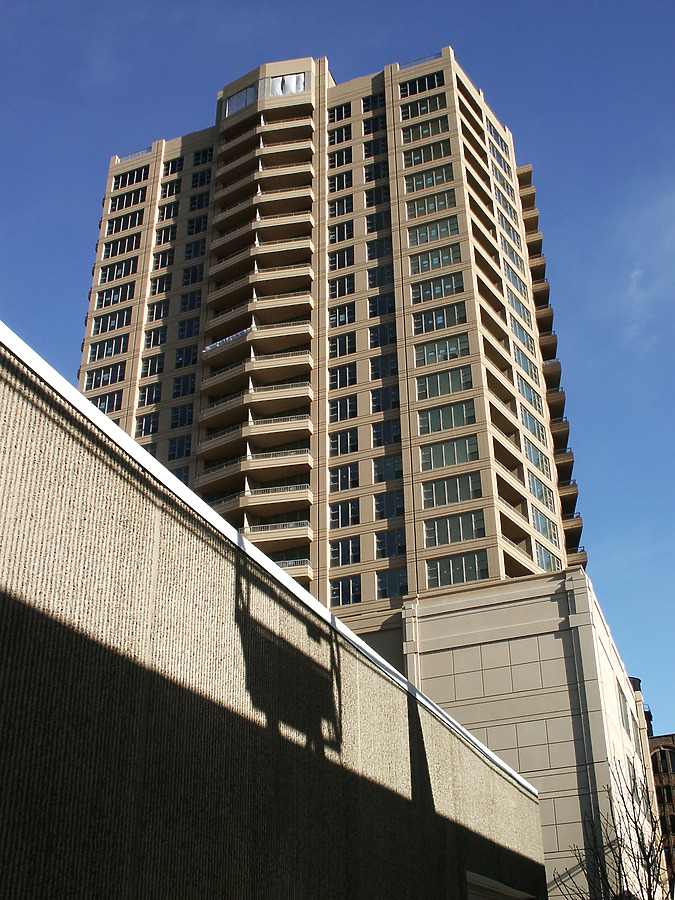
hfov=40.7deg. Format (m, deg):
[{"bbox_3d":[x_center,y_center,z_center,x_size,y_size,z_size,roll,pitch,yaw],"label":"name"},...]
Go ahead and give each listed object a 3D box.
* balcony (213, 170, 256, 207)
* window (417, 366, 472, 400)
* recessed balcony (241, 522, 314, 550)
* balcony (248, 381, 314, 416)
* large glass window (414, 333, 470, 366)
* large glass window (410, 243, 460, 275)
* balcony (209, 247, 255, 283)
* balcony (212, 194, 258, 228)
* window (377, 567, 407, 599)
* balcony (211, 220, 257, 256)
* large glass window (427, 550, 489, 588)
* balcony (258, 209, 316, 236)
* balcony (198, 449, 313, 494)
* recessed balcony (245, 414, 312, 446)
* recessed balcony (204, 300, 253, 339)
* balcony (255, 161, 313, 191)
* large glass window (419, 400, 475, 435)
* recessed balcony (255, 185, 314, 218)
[{"bbox_3d":[-9.030,-24.180,84.970,4.720,1.380,1.680,-18,-33,29],"label":"balcony"},{"bbox_3d":[8.139,-5.097,69.206,4.300,2.050,0.200,-12,-30,20],"label":"window"},{"bbox_3d":[-4.410,6.370,66.610,5.020,1.380,1.780,-5,-29,9],"label":"recessed balcony"},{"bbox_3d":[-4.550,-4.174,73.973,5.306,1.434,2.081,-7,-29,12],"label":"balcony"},{"bbox_3d":[8.125,-7.718,70.618,4.300,2.050,0.200,-12,-30,20],"label":"large glass window"},{"bbox_3d":[8.060,-15.647,74.900,4.300,2.050,0.200,-12,-30,20],"label":"large glass window"},{"bbox_3d":[-8.960,-16.330,80.750,4.720,1.380,1.680,-18,-33,29],"label":"balcony"},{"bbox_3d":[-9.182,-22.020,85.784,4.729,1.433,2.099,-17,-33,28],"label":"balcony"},{"bbox_3d":[4.018,9.504,64.290,2.480,2.050,0.200,-12,-30,20],"label":"window"},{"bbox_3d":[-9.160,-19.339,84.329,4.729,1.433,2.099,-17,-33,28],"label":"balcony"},{"bbox_3d":[8.215,8.179,62.053,4.300,2.050,0.200,-12,-30,20],"label":"large glass window"},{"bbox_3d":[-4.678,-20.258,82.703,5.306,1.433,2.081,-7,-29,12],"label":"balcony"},{"bbox_3d":[-6.620,1.460,69.980,9.780,1.380,2.280,-11,-30,20],"label":"balcony"},{"bbox_3d":[-4.473,-1.460,72.676,5.060,1.320,2.150,-6,-29,10],"label":"recessed balcony"},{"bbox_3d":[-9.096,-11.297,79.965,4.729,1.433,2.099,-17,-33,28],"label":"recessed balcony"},{"bbox_3d":[-4.690,-25.030,83.470,5.020,1.380,1.780,-5,-29,9],"label":"balcony"},{"bbox_3d":[8.100,-2.350,67.330,4.310,2.050,0.200,-11,-30,20],"label":"large glass window"},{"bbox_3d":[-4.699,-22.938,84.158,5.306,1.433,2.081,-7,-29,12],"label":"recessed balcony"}]

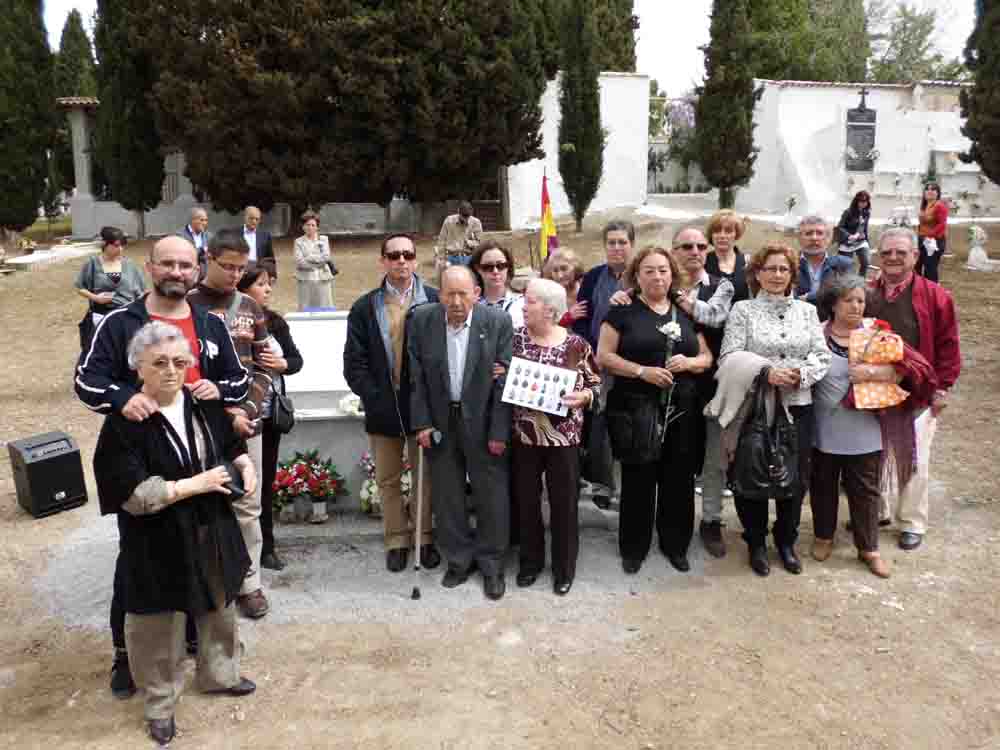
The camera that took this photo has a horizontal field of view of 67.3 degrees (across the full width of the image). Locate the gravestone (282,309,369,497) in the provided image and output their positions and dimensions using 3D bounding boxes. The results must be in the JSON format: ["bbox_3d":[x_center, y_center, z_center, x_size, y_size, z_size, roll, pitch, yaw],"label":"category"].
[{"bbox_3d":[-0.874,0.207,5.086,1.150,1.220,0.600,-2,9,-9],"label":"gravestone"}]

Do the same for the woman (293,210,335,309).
[{"bbox_3d":[-2.010,-0.985,8.229,0.470,1.600,0.340,-3,9,-11],"label":"woman"}]

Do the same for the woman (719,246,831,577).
[{"bbox_3d":[1.401,0.154,3.832,0.540,1.640,0.400,1,6,9],"label":"woman"}]

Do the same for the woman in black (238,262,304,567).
[{"bbox_3d":[-1.239,0.217,3.986,0.460,1.610,0.380,-6,11,-29],"label":"woman in black"}]

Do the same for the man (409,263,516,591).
[{"bbox_3d":[-0.198,0.283,3.675,0.540,1.620,0.420,-1,9,-2],"label":"man"}]

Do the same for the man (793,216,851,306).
[{"bbox_3d":[2.074,-0.167,4.941,0.520,1.740,0.340,3,10,20],"label":"man"}]

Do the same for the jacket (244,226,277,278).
[{"bbox_3d":[-2.569,-1.186,7.923,0.490,0.750,0.290,0,6,3],"label":"jacket"}]

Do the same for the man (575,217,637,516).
[{"bbox_3d":[0.658,-0.071,4.514,0.520,1.690,0.340,0,6,4],"label":"man"}]

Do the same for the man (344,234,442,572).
[{"bbox_3d":[-0.537,0.155,3.899,0.540,1.740,0.380,-2,9,-5],"label":"man"}]

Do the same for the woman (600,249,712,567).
[{"bbox_3d":[0.781,0.186,3.772,0.570,1.640,0.400,0,9,6],"label":"woman"}]

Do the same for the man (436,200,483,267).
[{"bbox_3d":[-0.442,-1.275,9.237,0.520,1.700,0.360,-1,9,-3],"label":"man"}]

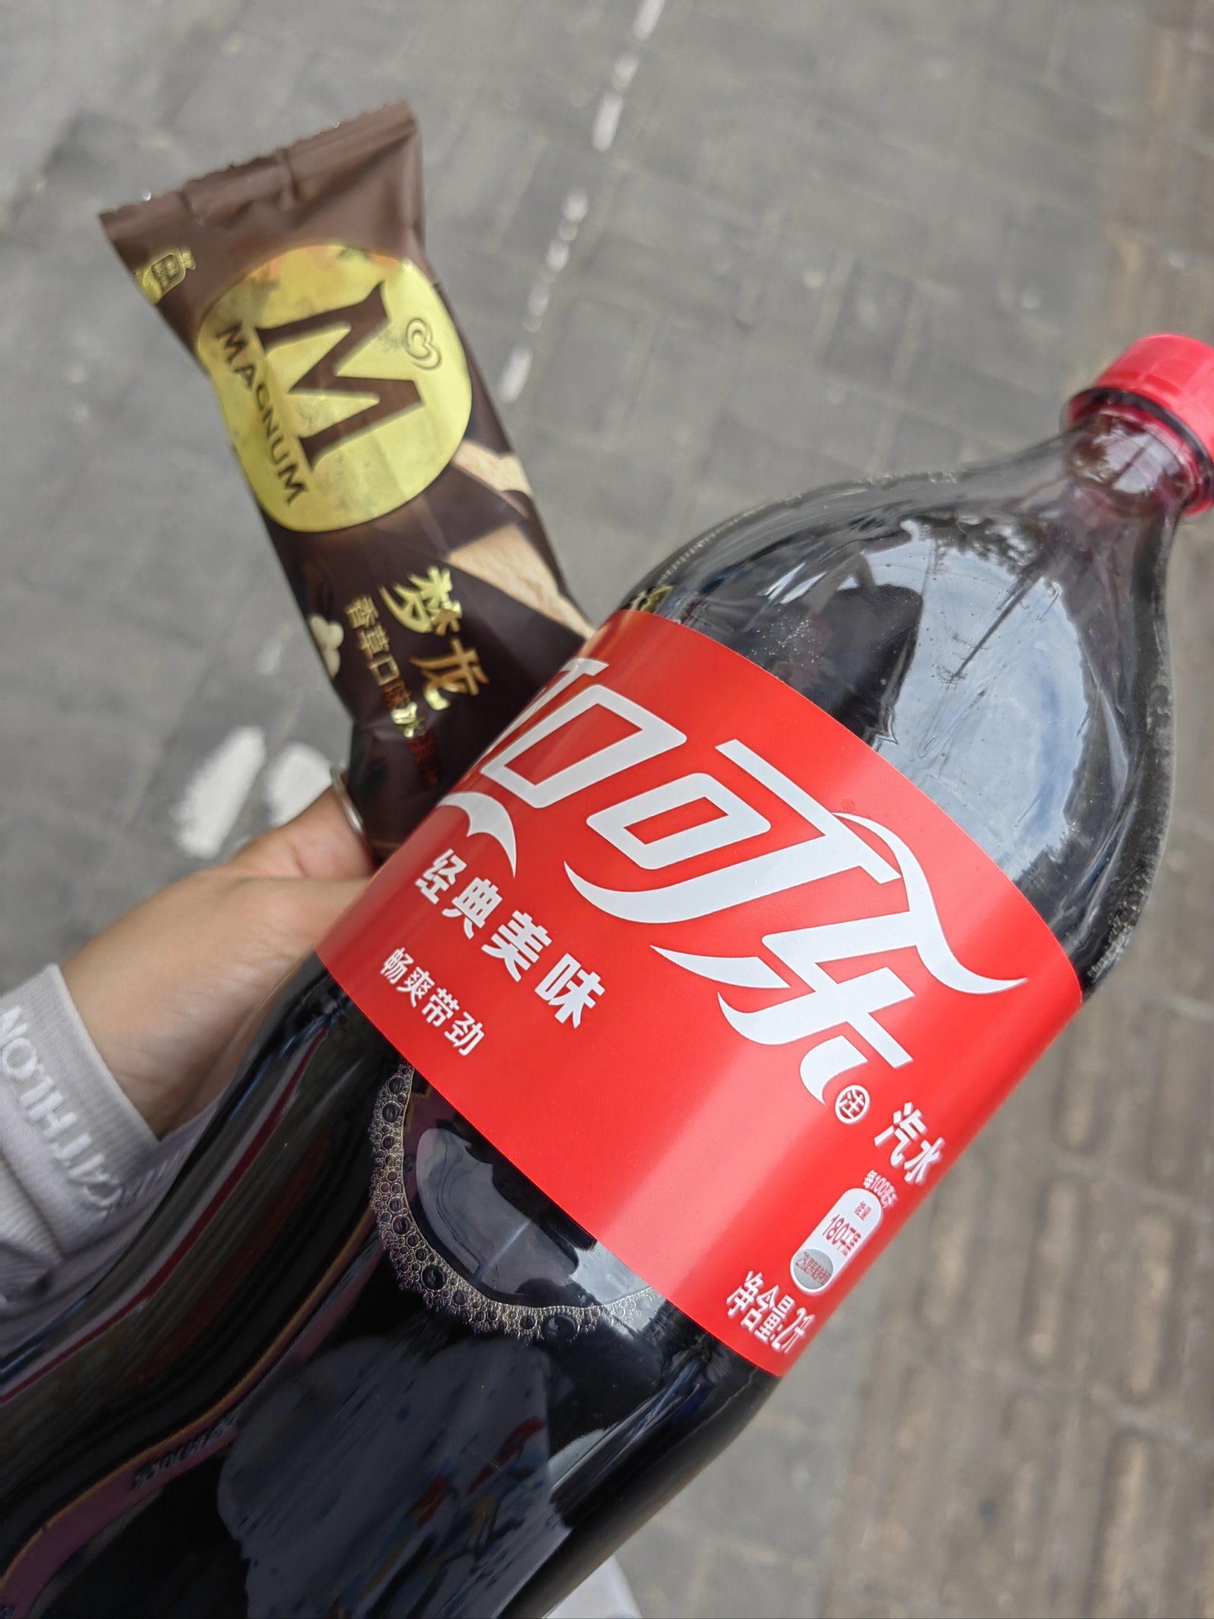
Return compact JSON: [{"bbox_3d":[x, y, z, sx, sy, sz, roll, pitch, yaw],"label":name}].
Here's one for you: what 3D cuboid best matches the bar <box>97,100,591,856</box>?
[{"bbox_3d":[-0.047,-0.068,0.277,0.073,0.027,0.168,-22,86,0],"label":"bar"}]

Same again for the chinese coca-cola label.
[{"bbox_3d":[0.015,0.030,0.226,0.107,0.107,0.076,38,82,28],"label":"chinese coca-cola label"}]

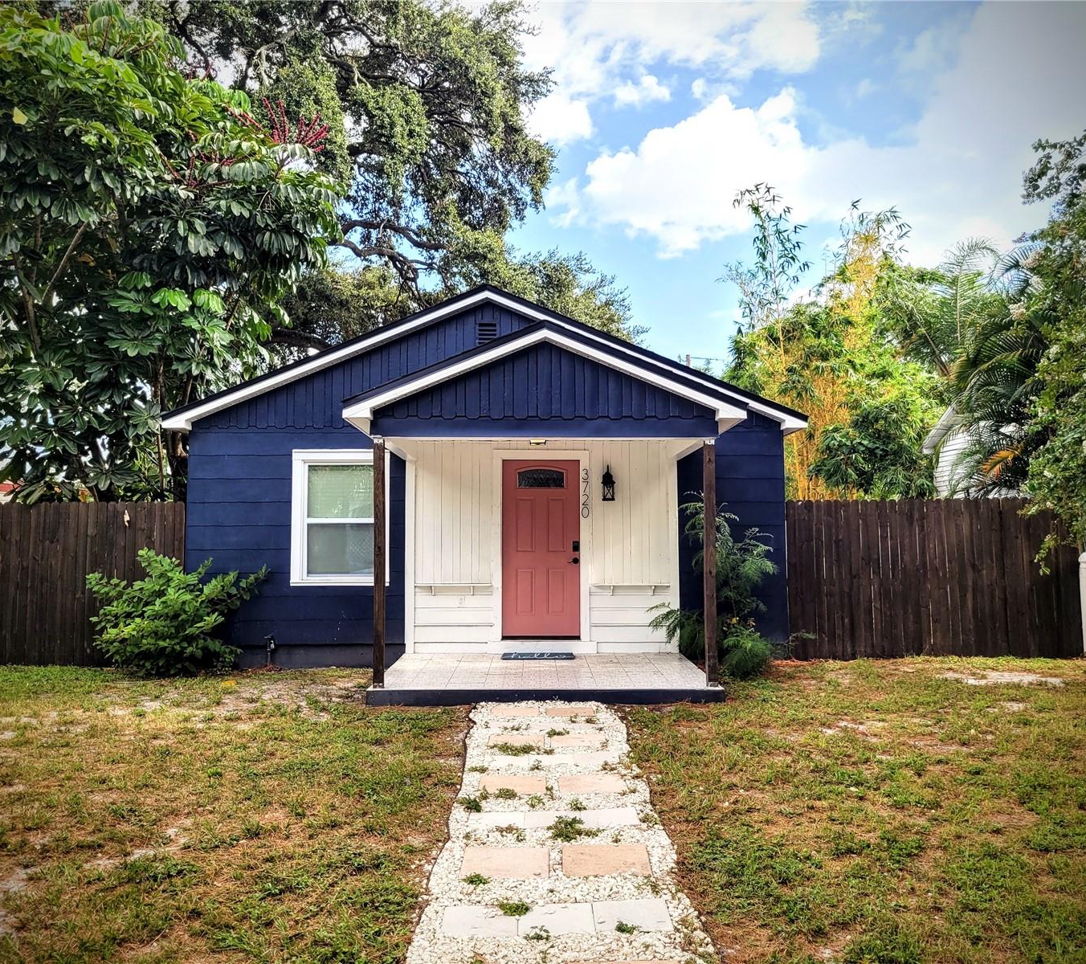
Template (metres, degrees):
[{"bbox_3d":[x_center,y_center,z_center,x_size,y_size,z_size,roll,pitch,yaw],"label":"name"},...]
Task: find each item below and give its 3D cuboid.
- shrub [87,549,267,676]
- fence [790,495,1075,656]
[{"bbox_3d":[-3.954,1.405,10.430,1.920,1.370,1.450,0,-4,-1],"label":"shrub"},{"bbox_3d":[4.575,1.137,11.285,3.450,1.860,0.100,0,-4,-1],"label":"fence"}]

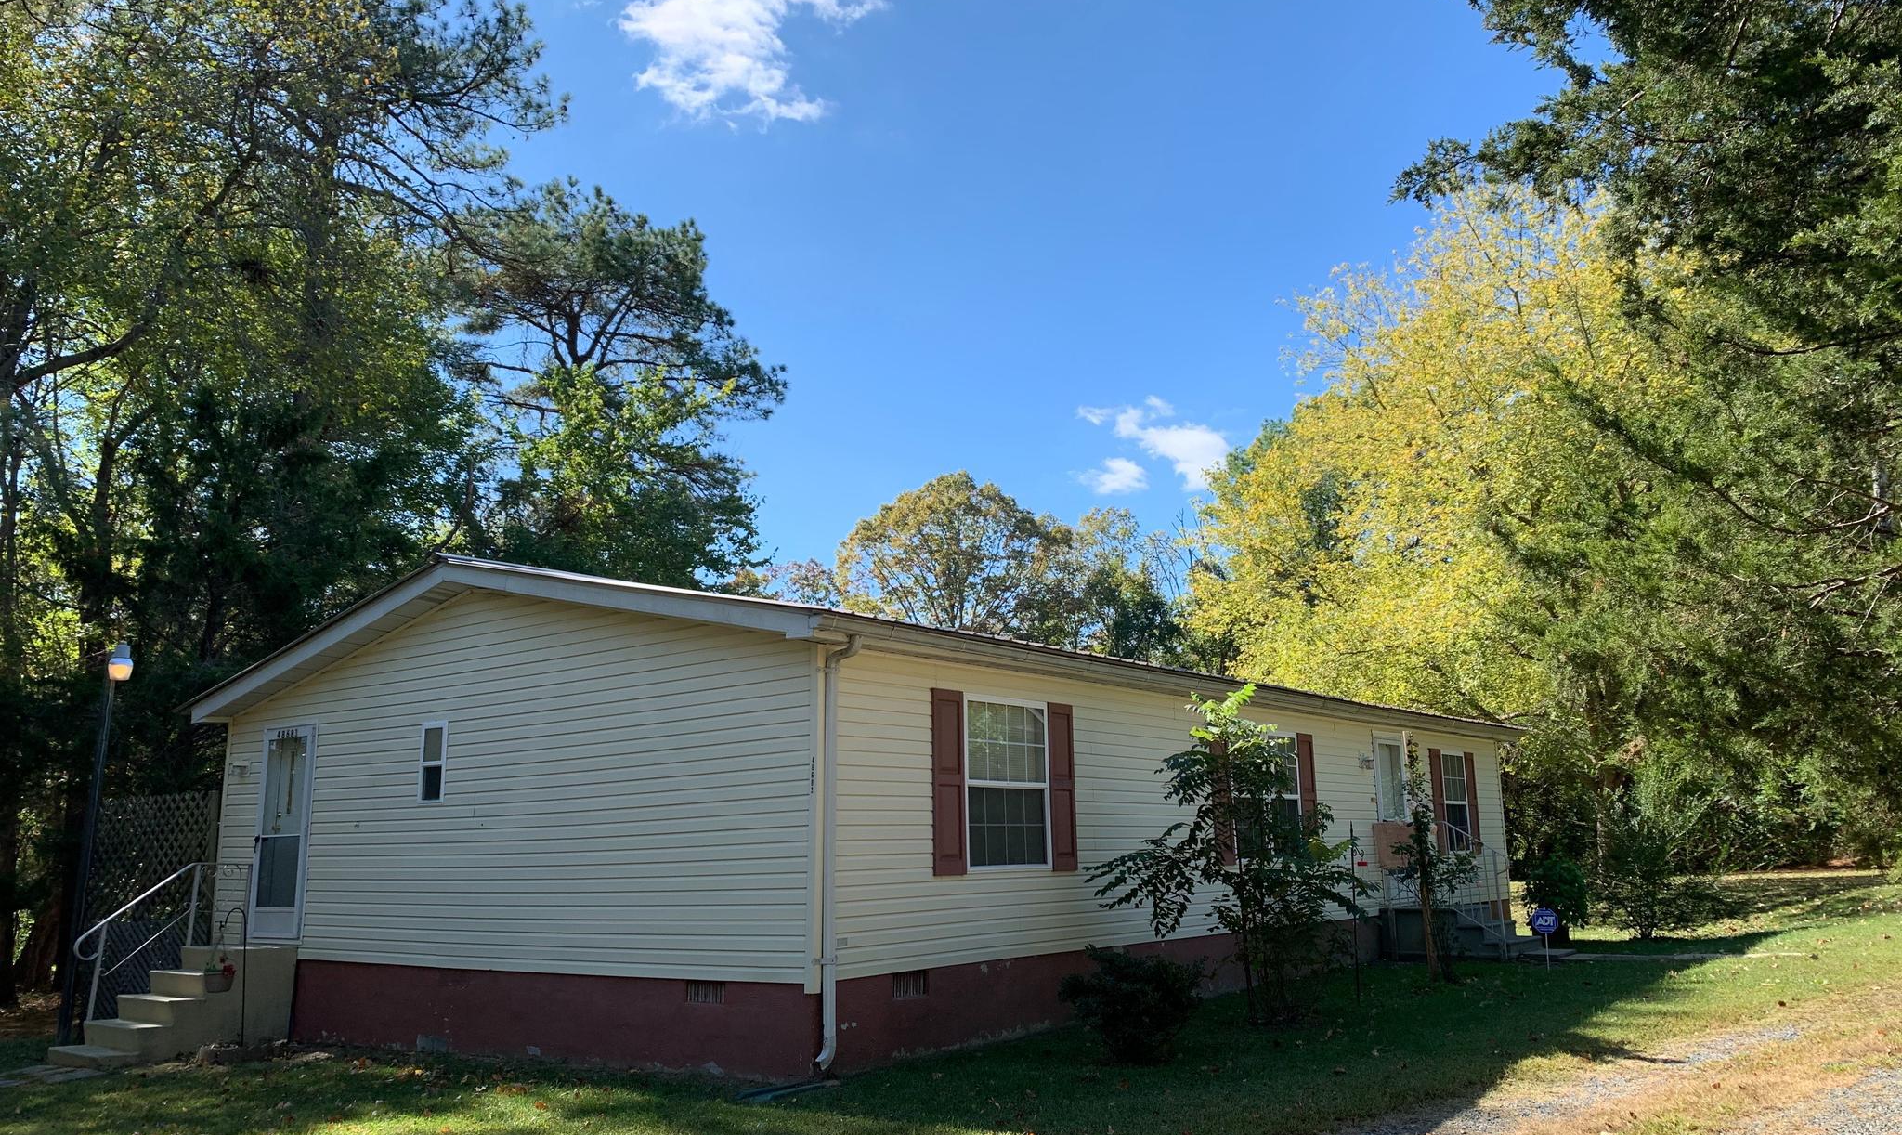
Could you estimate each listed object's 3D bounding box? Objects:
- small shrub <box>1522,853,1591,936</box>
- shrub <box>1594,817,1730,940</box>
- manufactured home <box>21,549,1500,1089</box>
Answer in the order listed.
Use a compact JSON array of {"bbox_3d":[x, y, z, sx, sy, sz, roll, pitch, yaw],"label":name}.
[{"bbox_3d":[8.155,4.490,19.416,0.929,1.220,0.929,-6,-12,22],"label":"small shrub"},{"bbox_3d":[9.730,4.312,19.830,1.815,1.649,1.815,-7,-12,25],"label":"shrub"},{"bbox_3d":[0.513,2.988,17.826,9.050,4.130,16.400,-10,-14,36],"label":"manufactured home"}]

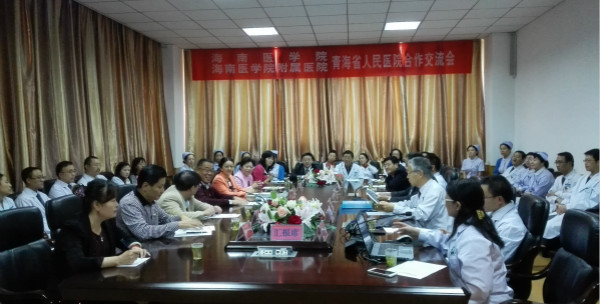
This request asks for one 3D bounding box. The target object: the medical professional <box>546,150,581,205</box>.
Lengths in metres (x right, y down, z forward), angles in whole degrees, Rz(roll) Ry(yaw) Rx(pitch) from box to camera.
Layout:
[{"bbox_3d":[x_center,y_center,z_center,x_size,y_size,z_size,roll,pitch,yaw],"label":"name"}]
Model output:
[{"bbox_3d":[2.963,0.625,5.100,0.750,1.280,0.550,-1,3,-17],"label":"medical professional"}]

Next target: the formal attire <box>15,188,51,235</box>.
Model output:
[{"bbox_3d":[-2.625,0.628,4.400,0.380,0.580,0.480,0,3,16],"label":"formal attire"}]

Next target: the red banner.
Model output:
[{"bbox_3d":[0.557,-1.833,9.015,5.680,0.650,0.050,0,3,6],"label":"red banner"}]

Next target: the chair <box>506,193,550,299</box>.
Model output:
[{"bbox_3d":[1.404,0.875,3.302,0.660,1.100,0.600,0,2,6],"label":"chair"}]

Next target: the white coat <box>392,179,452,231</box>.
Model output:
[{"bbox_3d":[1.129,0.575,4.100,0.560,0.670,0.470,-1,2,0],"label":"white coat"}]

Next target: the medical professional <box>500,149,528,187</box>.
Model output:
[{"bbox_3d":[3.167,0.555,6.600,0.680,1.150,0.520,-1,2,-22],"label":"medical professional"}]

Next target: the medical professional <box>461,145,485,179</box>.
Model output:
[{"bbox_3d":[3.169,0.507,8.200,0.500,1.300,0.700,0,3,14],"label":"medical professional"}]

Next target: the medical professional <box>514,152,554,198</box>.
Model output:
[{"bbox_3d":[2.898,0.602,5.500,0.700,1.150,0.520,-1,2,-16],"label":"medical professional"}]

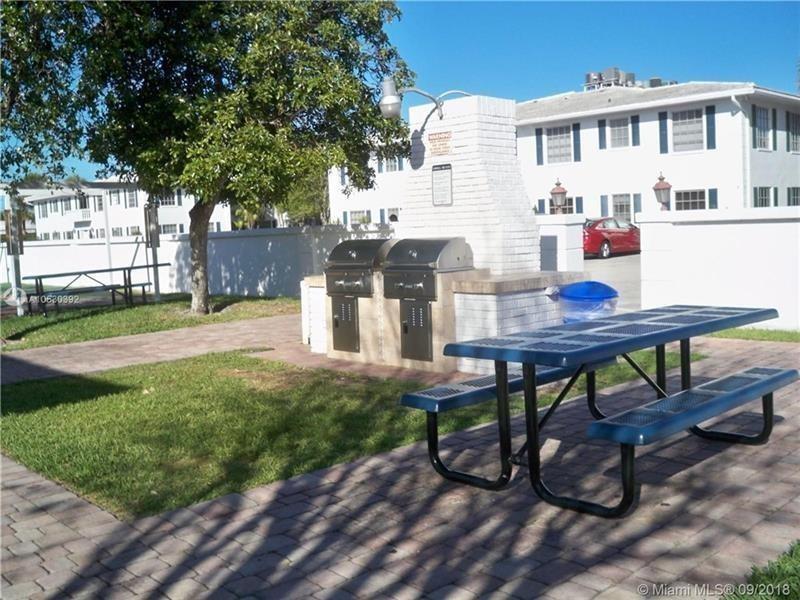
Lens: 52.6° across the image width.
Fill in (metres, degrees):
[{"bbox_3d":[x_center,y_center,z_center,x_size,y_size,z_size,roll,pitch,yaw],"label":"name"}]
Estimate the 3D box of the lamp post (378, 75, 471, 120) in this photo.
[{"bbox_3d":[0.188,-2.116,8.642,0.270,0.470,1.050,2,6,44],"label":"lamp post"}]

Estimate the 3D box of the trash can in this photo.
[{"bbox_3d":[1.820,0.230,7.743,0.560,0.820,0.560,-2,5,0],"label":"trash can"}]

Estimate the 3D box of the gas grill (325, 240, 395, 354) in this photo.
[{"bbox_3d":[-0.354,-0.040,8.759,0.750,1.200,0.620,2,6,44],"label":"gas grill"}]

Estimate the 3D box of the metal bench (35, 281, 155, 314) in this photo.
[{"bbox_3d":[-5.355,0.026,14.588,0.300,0.450,1.830,2,6,44],"label":"metal bench"}]

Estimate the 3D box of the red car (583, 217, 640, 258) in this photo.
[{"bbox_3d":[7.759,-2.378,30.961,1.820,1.460,4.650,2,6,44],"label":"red car"}]

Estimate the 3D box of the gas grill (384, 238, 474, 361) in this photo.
[{"bbox_3d":[0.278,-0.017,8.147,0.750,1.200,0.620,2,6,44],"label":"gas grill"}]

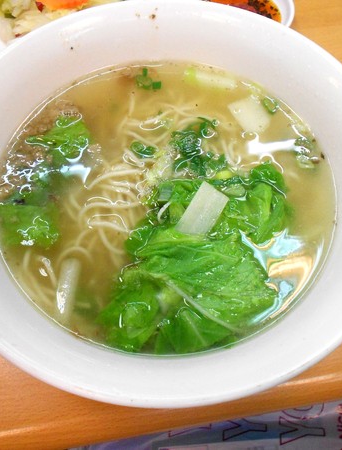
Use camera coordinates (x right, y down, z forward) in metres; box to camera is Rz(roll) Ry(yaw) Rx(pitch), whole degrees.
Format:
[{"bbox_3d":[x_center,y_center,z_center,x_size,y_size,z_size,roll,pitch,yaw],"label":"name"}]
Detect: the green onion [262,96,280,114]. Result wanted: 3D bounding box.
[{"bbox_3d":[0.054,-0.065,0.247,0.006,0.004,0.010,-20,66,-12],"label":"green onion"}]

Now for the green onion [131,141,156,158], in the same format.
[{"bbox_3d":[-0.014,-0.038,0.231,0.013,0.004,0.008,15,64,5],"label":"green onion"}]

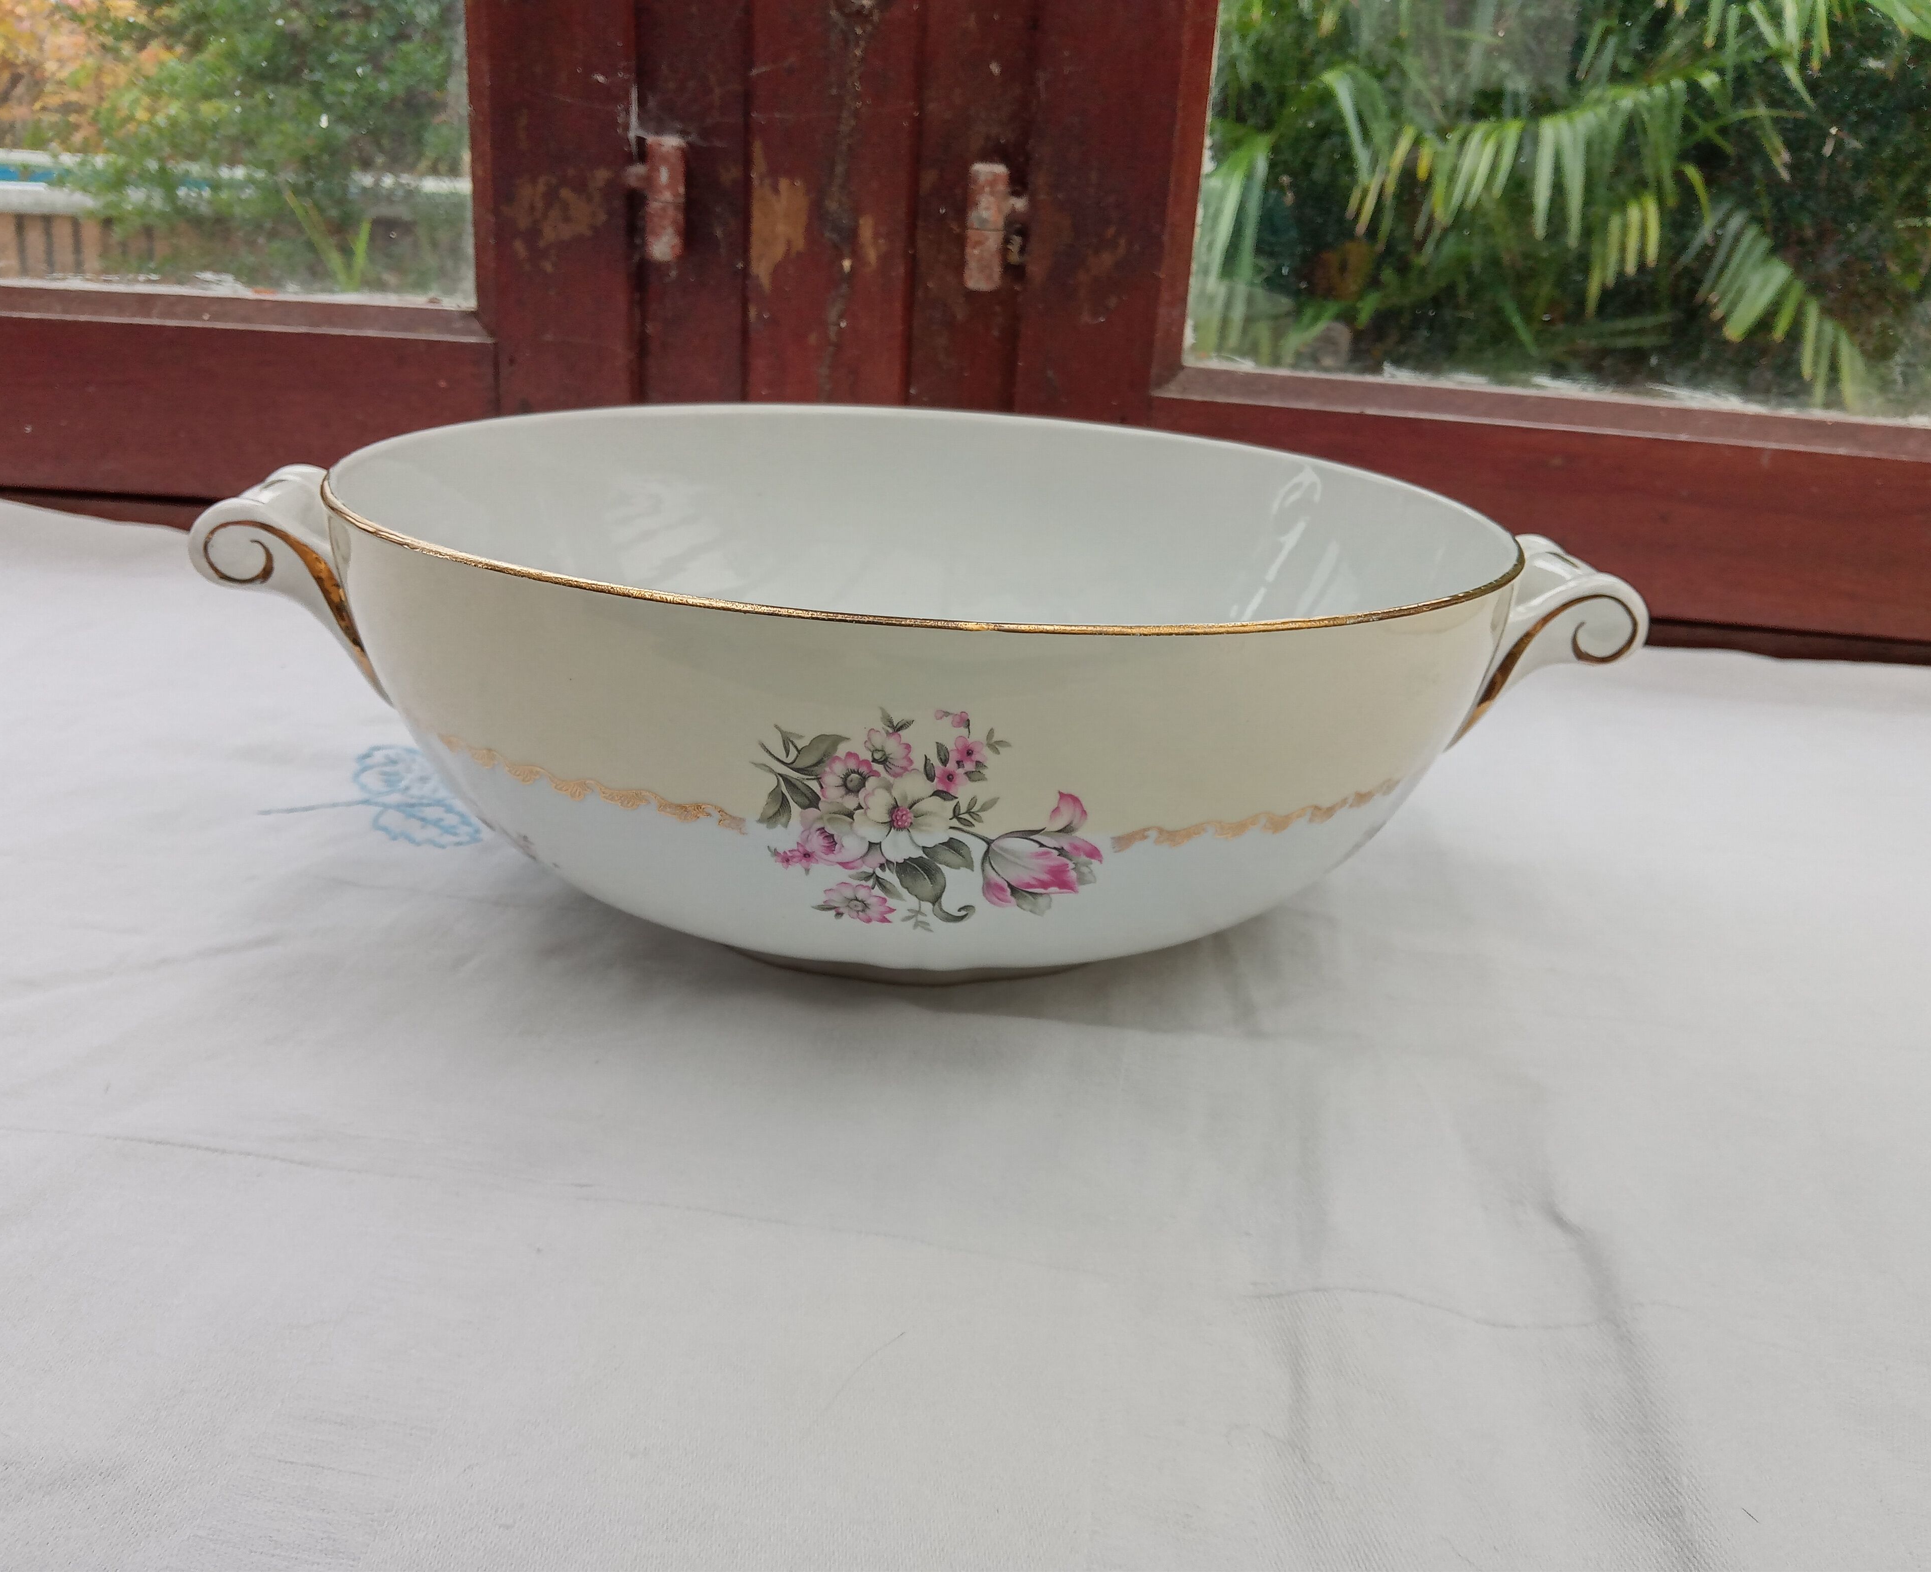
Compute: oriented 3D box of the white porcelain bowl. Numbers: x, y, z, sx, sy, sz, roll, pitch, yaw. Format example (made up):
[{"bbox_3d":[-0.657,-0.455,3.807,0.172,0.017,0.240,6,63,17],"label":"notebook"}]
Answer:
[{"bbox_3d":[-0.010,-0.023,0.366,0.289,0.085,0.237,3,20,-4],"label":"white porcelain bowl"}]

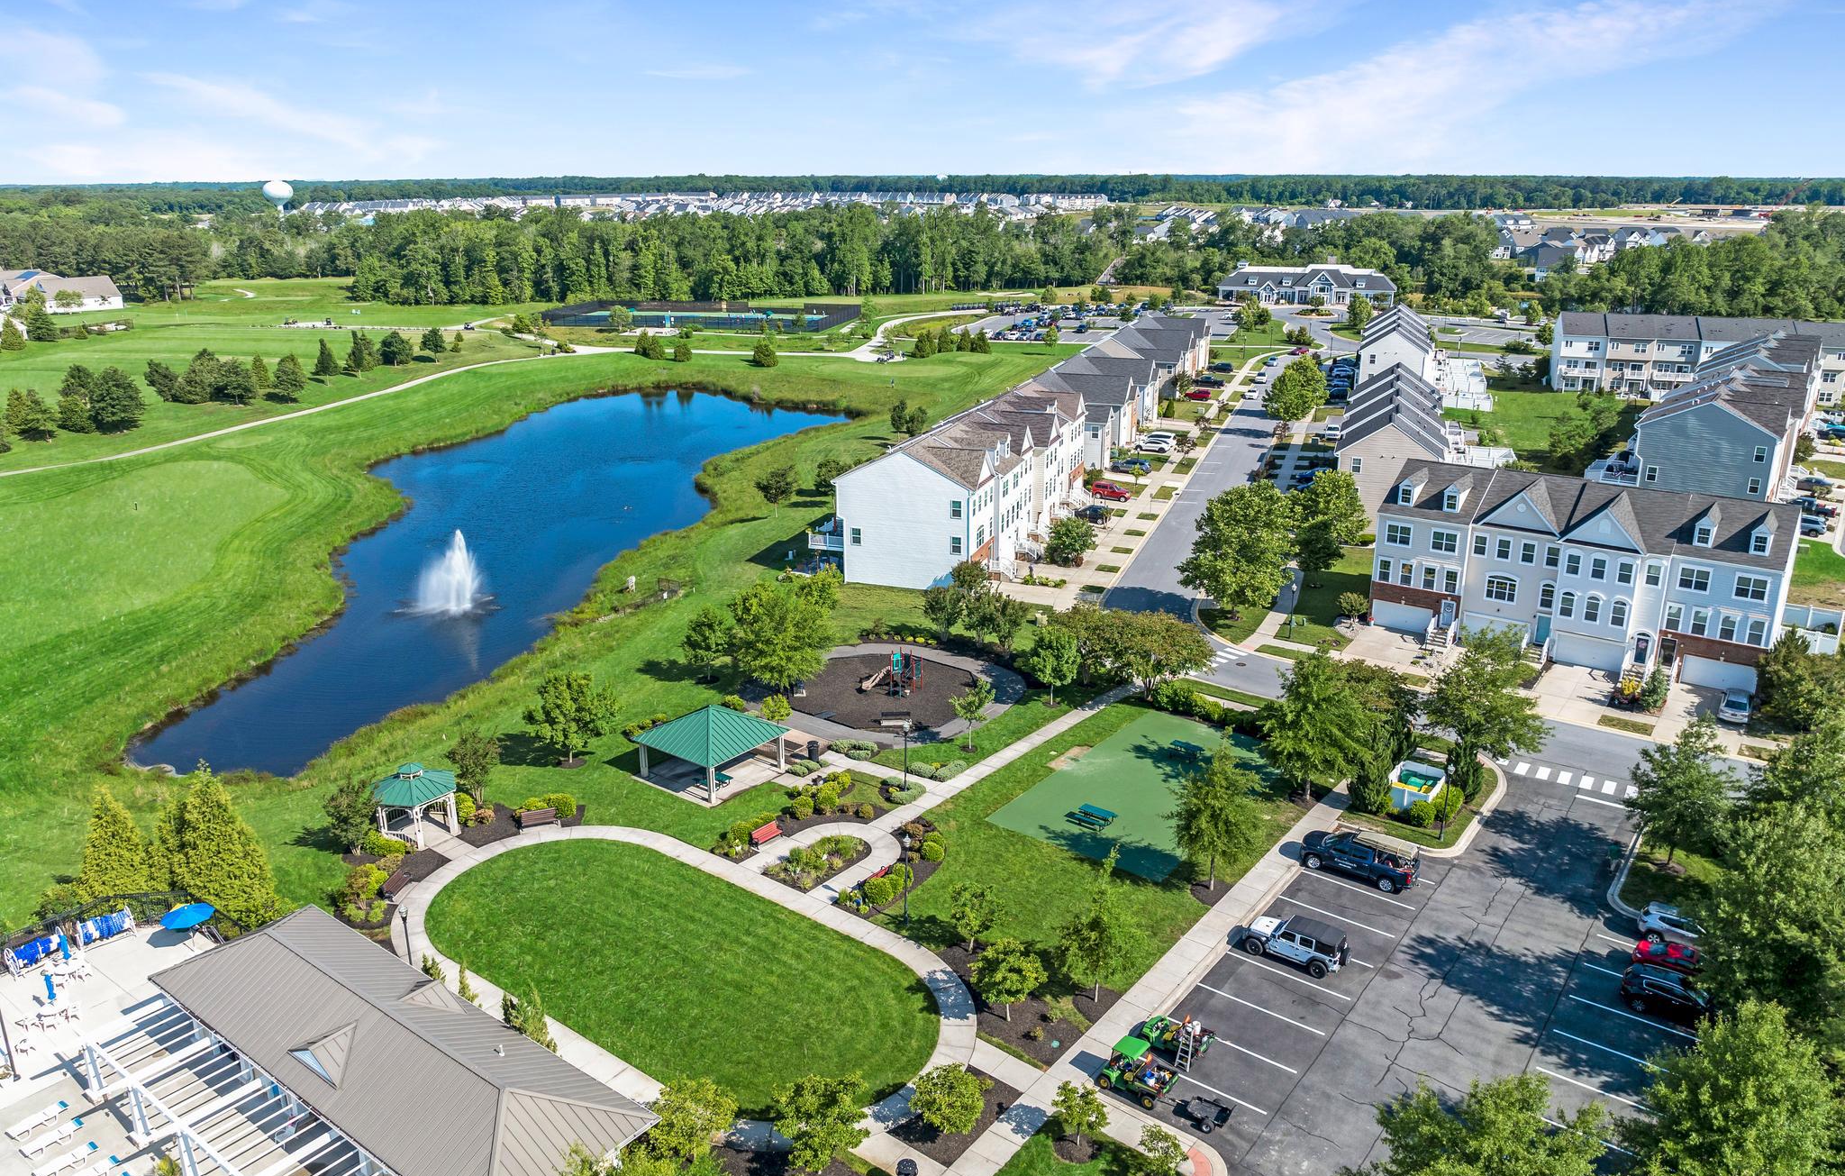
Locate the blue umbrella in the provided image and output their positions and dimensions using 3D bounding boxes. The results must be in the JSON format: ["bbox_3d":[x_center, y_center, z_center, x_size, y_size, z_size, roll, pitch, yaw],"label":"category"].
[{"bbox_3d":[-34.254,16.232,59.889,2.280,2.440,2.280,-12,21,-32],"label":"blue umbrella"}]

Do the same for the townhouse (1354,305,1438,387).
[{"bbox_3d":[75.312,-37.055,202.879,10.300,12.100,39.500,6,19,19],"label":"townhouse"}]

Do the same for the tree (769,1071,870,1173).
[{"bbox_3d":[-3.714,19.147,45.760,3.400,3.850,3.400,0,18,0],"label":"tree"}]

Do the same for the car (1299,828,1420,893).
[{"bbox_3d":[22.958,14.038,66.746,5.850,2.040,2.060,14,23,36],"label":"car"}]

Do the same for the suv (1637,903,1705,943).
[{"bbox_3d":[35.569,15.730,58.913,4.480,1.650,1.830,13,22,36],"label":"suv"}]

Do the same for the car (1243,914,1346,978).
[{"bbox_3d":[17.147,16.027,58.059,4.780,1.860,1.890,13,22,36],"label":"car"}]

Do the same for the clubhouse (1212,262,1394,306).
[{"bbox_3d":[108.777,-85.660,359.275,48.000,10.000,24.500,6,19,18],"label":"clubhouse"}]

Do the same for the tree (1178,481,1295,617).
[{"bbox_3d":[25.107,-2.847,100.805,9.200,11.100,9.200,6,19,19],"label":"tree"}]

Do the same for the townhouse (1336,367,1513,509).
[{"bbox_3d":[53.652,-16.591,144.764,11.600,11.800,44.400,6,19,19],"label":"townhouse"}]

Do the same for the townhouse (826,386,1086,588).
[{"bbox_3d":[5.162,-11.510,126.313,13.000,12.000,39.800,6,19,19],"label":"townhouse"}]

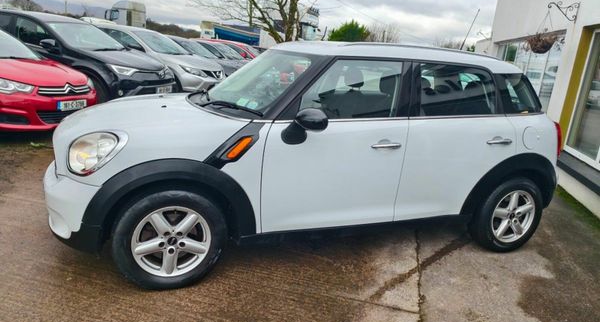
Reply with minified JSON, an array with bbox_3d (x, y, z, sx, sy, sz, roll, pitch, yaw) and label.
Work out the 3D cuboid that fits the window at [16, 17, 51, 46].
[{"bbox_3d":[-4.759,-2.313,7.120,0.950,0.450,0.120,10,5,15],"label":"window"}]

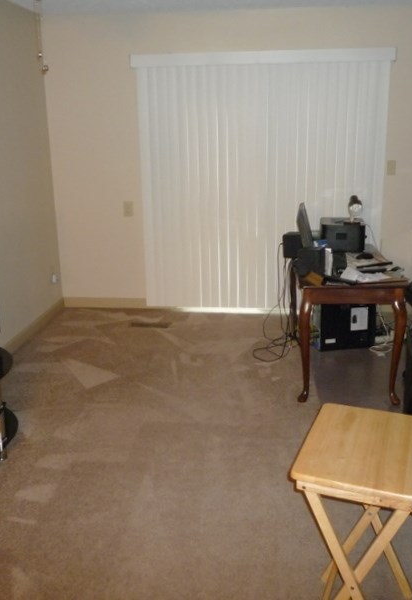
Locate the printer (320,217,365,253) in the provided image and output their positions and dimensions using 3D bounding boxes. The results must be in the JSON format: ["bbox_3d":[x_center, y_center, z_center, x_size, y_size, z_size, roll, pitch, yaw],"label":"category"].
[{"bbox_3d":[0.979,-0.472,4.142,0.285,0.190,0.380,1,16,6],"label":"printer"}]

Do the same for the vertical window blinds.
[{"bbox_3d":[0.442,-0.930,4.790,2.040,2.070,0.100,1,16,6],"label":"vertical window blinds"}]

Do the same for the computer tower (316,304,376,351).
[{"bbox_3d":[1.038,0.142,4.261,0.420,0.410,0.180,-3,16,-8],"label":"computer tower"}]

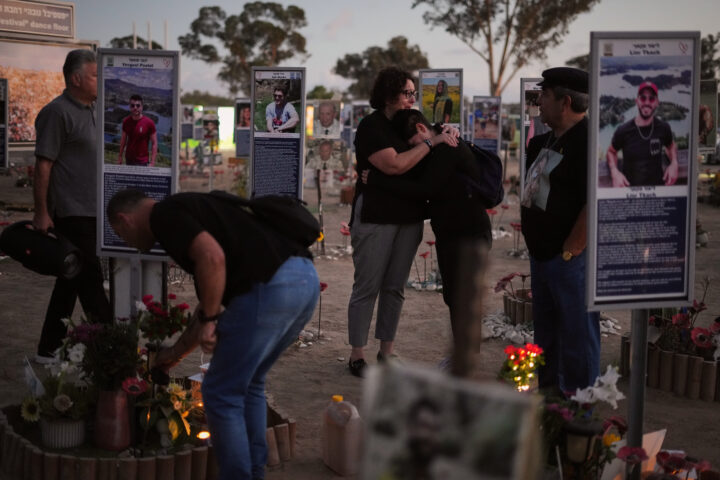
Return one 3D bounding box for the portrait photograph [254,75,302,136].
[{"bbox_3d":[-0.558,-0.925,6.850,0.340,0.425,0.020,3,8,14],"label":"portrait photograph"}]

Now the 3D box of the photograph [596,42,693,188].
[{"bbox_3d":[0.991,-0.434,3.475,0.340,0.510,0.020,-2,7,-7],"label":"photograph"}]

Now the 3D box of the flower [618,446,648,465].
[{"bbox_3d":[0.954,0.754,3.500,0.110,0.055,0.090,1,8,9],"label":"flower"}]

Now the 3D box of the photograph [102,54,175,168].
[{"bbox_3d":[-1.023,-0.594,4.620,0.335,0.510,0.020,3,8,7],"label":"photograph"}]

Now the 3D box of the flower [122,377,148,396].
[{"bbox_3d":[-0.894,0.583,3.980,0.100,0.065,0.080,-1,8,-9],"label":"flower"}]

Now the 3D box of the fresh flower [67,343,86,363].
[{"bbox_3d":[-1.097,0.435,3.870,0.078,0.075,0.055,0,6,-6],"label":"fresh flower"}]

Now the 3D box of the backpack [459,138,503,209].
[{"bbox_3d":[0.675,-0.344,5.420,0.170,0.370,0.270,-15,6,11],"label":"backpack"}]

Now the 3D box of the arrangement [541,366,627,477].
[{"bbox_3d":[0.813,0.657,3.620,0.300,0.400,0.280,2,8,11],"label":"arrangement"}]

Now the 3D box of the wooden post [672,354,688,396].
[{"bbox_3d":[1.636,0.696,5.091,0.073,0.200,0.068,5,7,37],"label":"wooden post"}]

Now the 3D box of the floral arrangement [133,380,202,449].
[{"bbox_3d":[-0.747,0.677,3.880,0.255,0.245,0.210,1,6,0],"label":"floral arrangement"}]

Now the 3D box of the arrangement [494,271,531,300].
[{"bbox_3d":[1.045,0.315,6.850,0.260,0.220,0.200,1,6,0],"label":"arrangement"}]

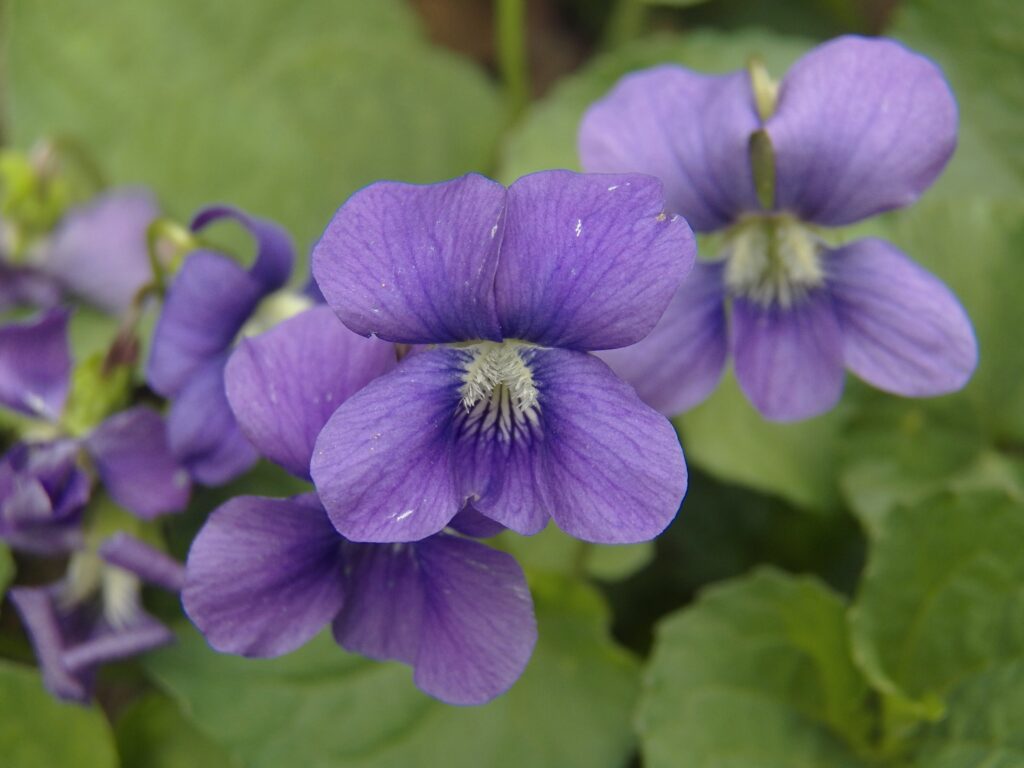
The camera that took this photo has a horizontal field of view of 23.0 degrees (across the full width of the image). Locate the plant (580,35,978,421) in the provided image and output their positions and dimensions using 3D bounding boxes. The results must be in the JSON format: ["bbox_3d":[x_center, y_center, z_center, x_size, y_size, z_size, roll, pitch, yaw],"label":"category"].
[{"bbox_3d":[0.022,-0.013,0.207,0.033,0.032,0.014,2,9,4],"label":"plant"}]

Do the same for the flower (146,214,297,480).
[{"bbox_3d":[-0.024,-0.003,0.212,0.015,0.024,0.024,8,6,19],"label":"flower"}]

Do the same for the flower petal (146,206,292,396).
[{"bbox_3d":[-0.025,-0.007,0.212,0.011,0.016,0.013,9,7,30],"label":"flower petal"}]

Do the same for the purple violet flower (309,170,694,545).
[{"bbox_3d":[-0.001,-0.002,0.194,0.029,0.029,0.014,0,7,0],"label":"purple violet flower"}]

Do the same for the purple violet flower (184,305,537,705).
[{"bbox_3d":[-0.012,0.010,0.201,0.029,0.032,0.014,-3,7,-1],"label":"purple violet flower"}]

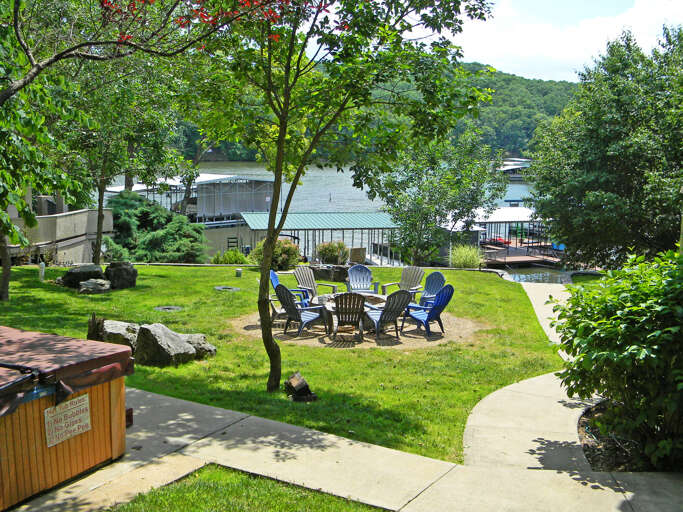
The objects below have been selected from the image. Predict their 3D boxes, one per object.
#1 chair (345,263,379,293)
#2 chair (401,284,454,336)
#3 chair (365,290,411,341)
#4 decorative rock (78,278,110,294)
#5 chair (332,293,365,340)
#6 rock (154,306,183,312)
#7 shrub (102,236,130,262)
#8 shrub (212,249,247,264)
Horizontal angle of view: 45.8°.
[{"bbox_3d":[0.483,0.703,17.762,0.750,0.960,0.870,0,8,3],"label":"chair"},{"bbox_3d":[1.596,0.988,15.299,0.870,0.960,0.750,7,10,39],"label":"chair"},{"bbox_3d":[0.860,1.021,15.128,0.750,0.920,0.820,-5,10,-33],"label":"chair"},{"bbox_3d":[-6.149,0.737,20.169,0.790,0.340,0.520,-1,8,-6],"label":"decorative rock"},{"bbox_3d":[0.123,1.052,14.788,0.720,0.950,0.860,0,8,-1],"label":"chair"},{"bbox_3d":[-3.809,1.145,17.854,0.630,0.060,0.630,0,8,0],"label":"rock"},{"bbox_3d":[-7.508,-0.287,26.932,0.950,0.920,0.900,0,8,0],"label":"shrub"},{"bbox_3d":[-3.710,-0.076,26.761,1.250,0.600,0.950,0,8,0],"label":"shrub"}]

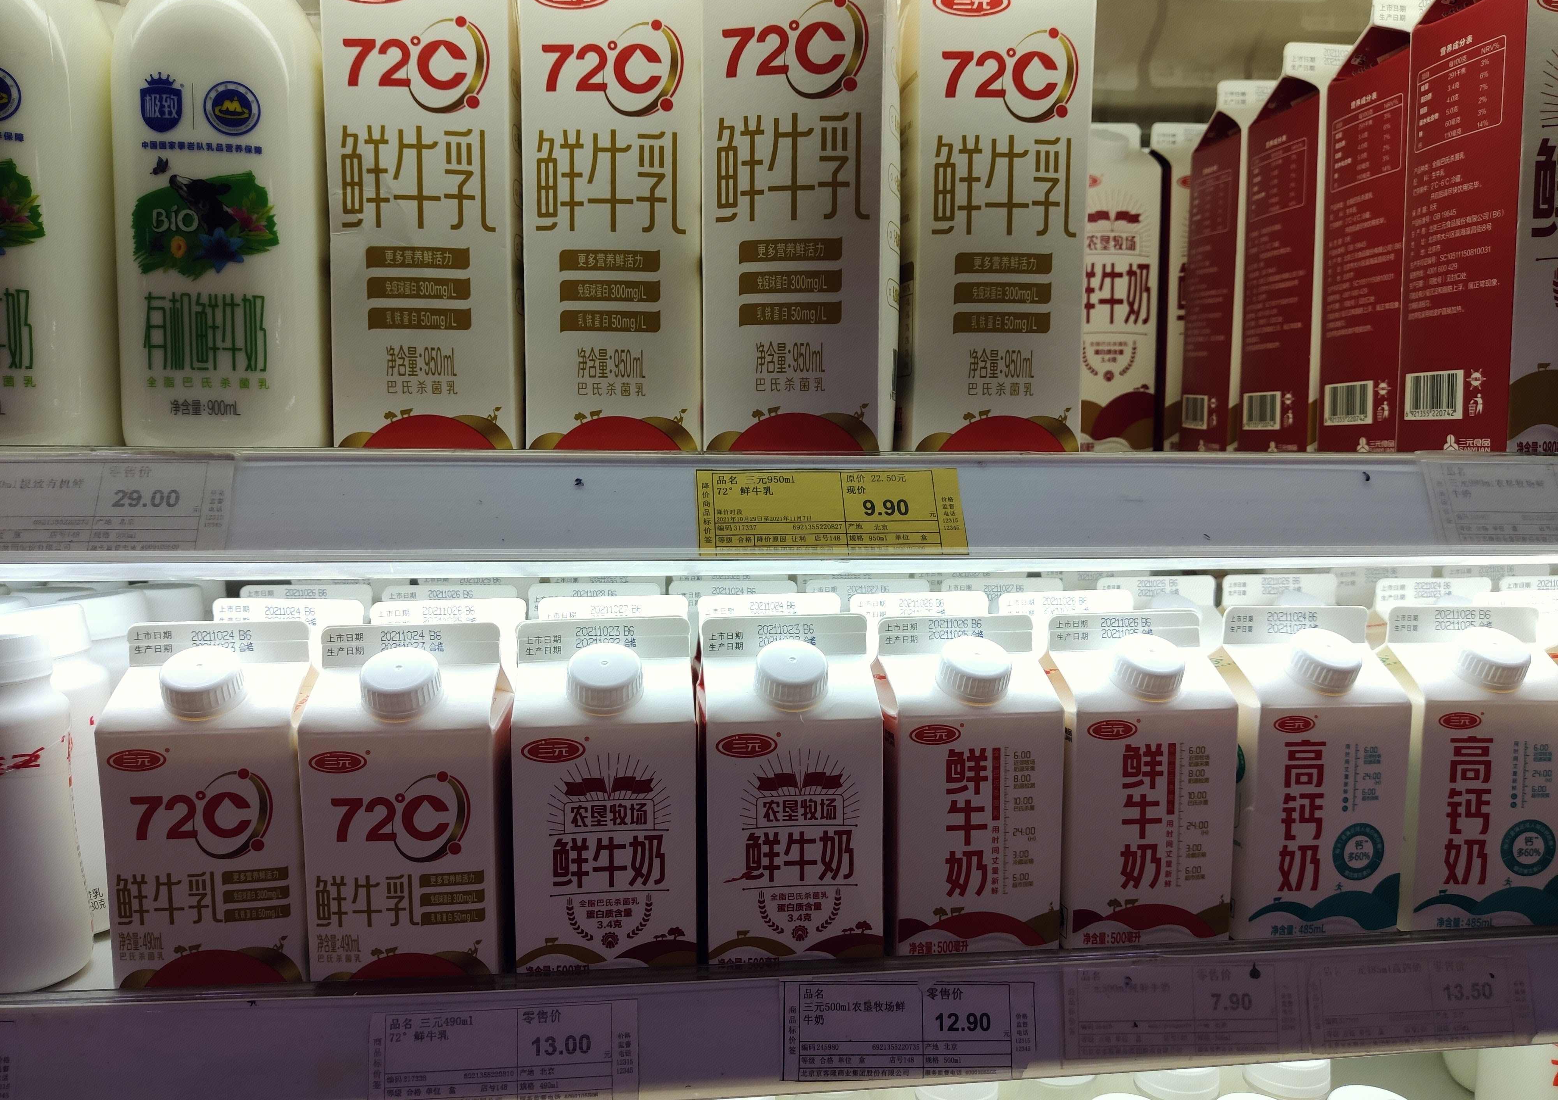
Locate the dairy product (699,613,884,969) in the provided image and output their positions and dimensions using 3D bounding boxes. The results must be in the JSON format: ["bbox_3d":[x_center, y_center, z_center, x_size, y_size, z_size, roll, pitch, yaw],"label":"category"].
[{"bbox_3d":[0.002,0.097,0.501,0.071,0.138,0.071,-1,6,-7],"label":"dairy product"}]

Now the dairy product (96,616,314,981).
[{"bbox_3d":[-0.226,0.098,0.481,0.071,0.138,0.071,-1,6,-9],"label":"dairy product"}]

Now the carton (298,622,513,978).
[{"bbox_3d":[-0.149,0.098,0.481,0.071,0.138,0.071,-1,6,-7],"label":"carton"}]

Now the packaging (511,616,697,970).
[{"bbox_3d":[-0.072,0.098,0.492,0.071,0.138,0.071,-1,6,-8],"label":"packaging"}]

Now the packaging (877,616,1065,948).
[{"bbox_3d":[0.077,0.096,0.512,0.071,0.138,0.071,-1,6,-9],"label":"packaging"}]

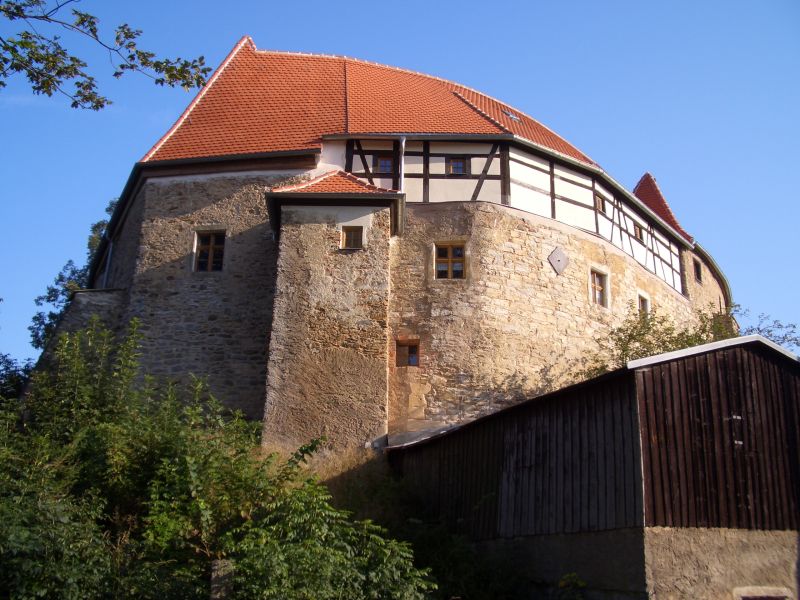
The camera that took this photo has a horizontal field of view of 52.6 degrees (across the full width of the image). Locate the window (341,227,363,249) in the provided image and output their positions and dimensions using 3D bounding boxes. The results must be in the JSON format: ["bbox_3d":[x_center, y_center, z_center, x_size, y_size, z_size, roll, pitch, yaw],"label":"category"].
[{"bbox_3d":[-1.270,-1.621,21.318,0.570,0.670,0.180,1,-16,0],"label":"window"}]

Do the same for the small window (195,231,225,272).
[{"bbox_3d":[-5.683,-1.455,24.168,0.900,1.320,0.200,-2,-16,10],"label":"small window"}]

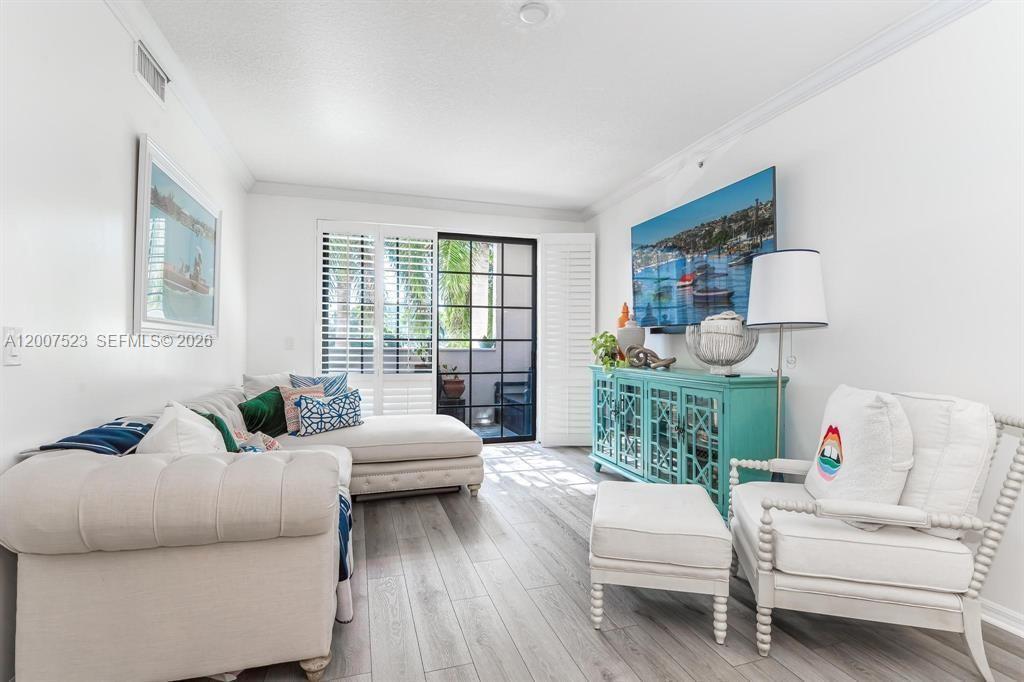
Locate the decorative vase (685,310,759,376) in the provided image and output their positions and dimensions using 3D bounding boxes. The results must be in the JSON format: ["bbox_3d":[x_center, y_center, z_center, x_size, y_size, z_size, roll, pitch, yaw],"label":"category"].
[{"bbox_3d":[1.383,0.016,3.199,0.430,0.415,0.430,0,0,0],"label":"decorative vase"}]

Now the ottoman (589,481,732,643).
[{"bbox_3d":[0.653,0.972,2.236,0.540,0.445,0.630,0,0,12],"label":"ottoman"}]

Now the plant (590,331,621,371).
[{"bbox_3d":[0.887,0.109,4.538,0.290,0.380,0.290,0,0,0],"label":"plant"}]

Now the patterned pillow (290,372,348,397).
[{"bbox_3d":[-1.618,0.507,4.071,0.500,0.470,0.150,0,-18,-23],"label":"patterned pillow"}]

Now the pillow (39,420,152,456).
[{"bbox_3d":[-1.517,0.374,1.800,0.290,0.180,0.400,0,0,-12],"label":"pillow"}]

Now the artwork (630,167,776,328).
[{"bbox_3d":[1.404,-0.604,3.788,0.040,0.952,1.633,0,0,-18],"label":"artwork"}]

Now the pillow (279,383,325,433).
[{"bbox_3d":[-1.625,0.538,3.747,0.400,0.420,0.130,0,-18,-41],"label":"pillow"}]

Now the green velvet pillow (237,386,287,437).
[{"bbox_3d":[-1.759,0.532,3.450,0.150,0.360,0.410,-25,-2,4],"label":"green velvet pillow"}]

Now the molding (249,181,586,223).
[{"bbox_3d":[-0.801,-1.463,5.136,3.554,0.100,0.075,0,0,-18],"label":"molding"}]

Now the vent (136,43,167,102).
[{"bbox_3d":[-1.860,-1.376,2.518,0.025,0.197,0.395,0,0,-18],"label":"vent"}]

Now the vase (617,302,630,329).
[{"bbox_3d":[1.055,-0.053,4.481,0.210,0.585,0.210,0,0,-18],"label":"vase"}]

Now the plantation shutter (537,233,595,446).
[{"bbox_3d":[0.624,-0.007,5.364,0.596,2.358,0.065,0,0,-5],"label":"plantation shutter"}]

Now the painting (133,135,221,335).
[{"bbox_3d":[-1.997,-0.506,2.978,0.040,0.965,1.355,1,-1,-18],"label":"painting"}]

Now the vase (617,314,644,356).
[{"bbox_3d":[1.046,-0.003,4.233,0.235,0.460,0.235,0,0,-18],"label":"vase"}]

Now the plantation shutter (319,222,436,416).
[{"bbox_3d":[-1.380,-0.021,5.033,1.200,2.390,0.050,0,0,-18],"label":"plantation shutter"}]

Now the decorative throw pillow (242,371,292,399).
[{"bbox_3d":[-1.932,0.500,3.896,0.480,0.460,0.150,0,-18,-40],"label":"decorative throw pillow"}]

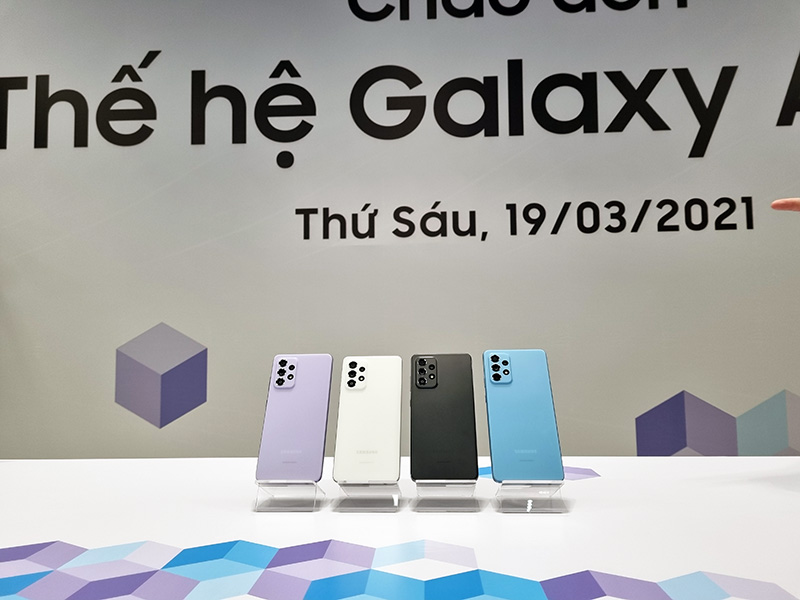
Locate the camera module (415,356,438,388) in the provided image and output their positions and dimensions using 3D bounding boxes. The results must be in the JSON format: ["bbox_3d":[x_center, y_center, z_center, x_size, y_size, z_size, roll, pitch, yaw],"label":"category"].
[{"bbox_3d":[0.033,0.089,0.740,0.028,0.043,0.003,-2,-35,4],"label":"camera module"}]

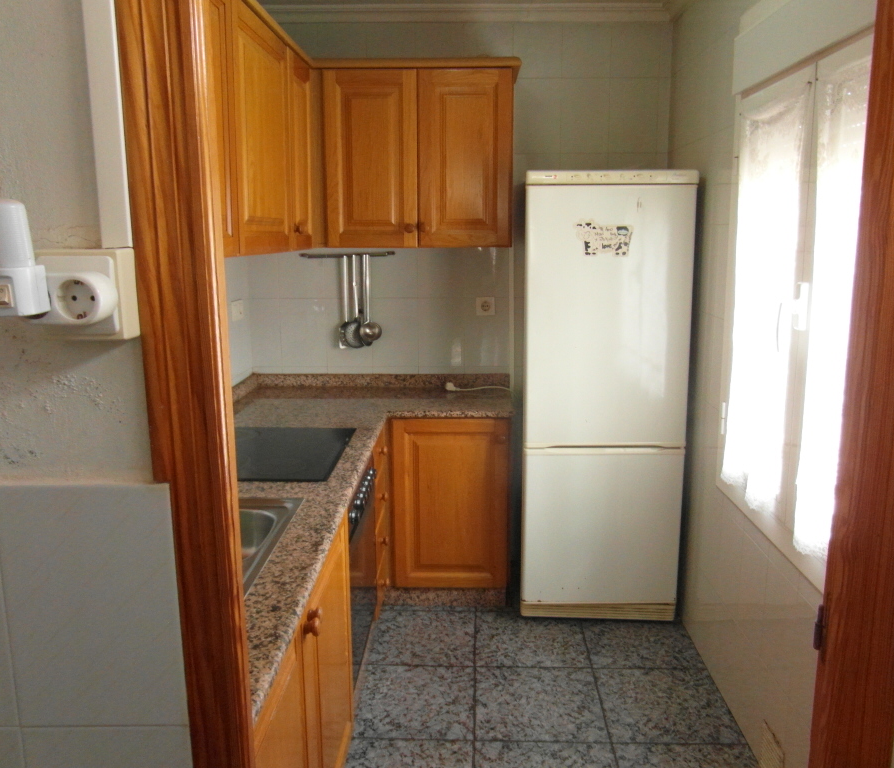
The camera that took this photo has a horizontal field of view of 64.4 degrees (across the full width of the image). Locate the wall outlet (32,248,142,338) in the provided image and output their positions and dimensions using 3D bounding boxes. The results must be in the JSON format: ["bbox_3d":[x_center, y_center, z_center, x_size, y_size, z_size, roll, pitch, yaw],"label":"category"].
[{"bbox_3d":[-0.369,-0.091,0.725,0.090,0.088,0.050,0,10,2],"label":"wall outlet"}]

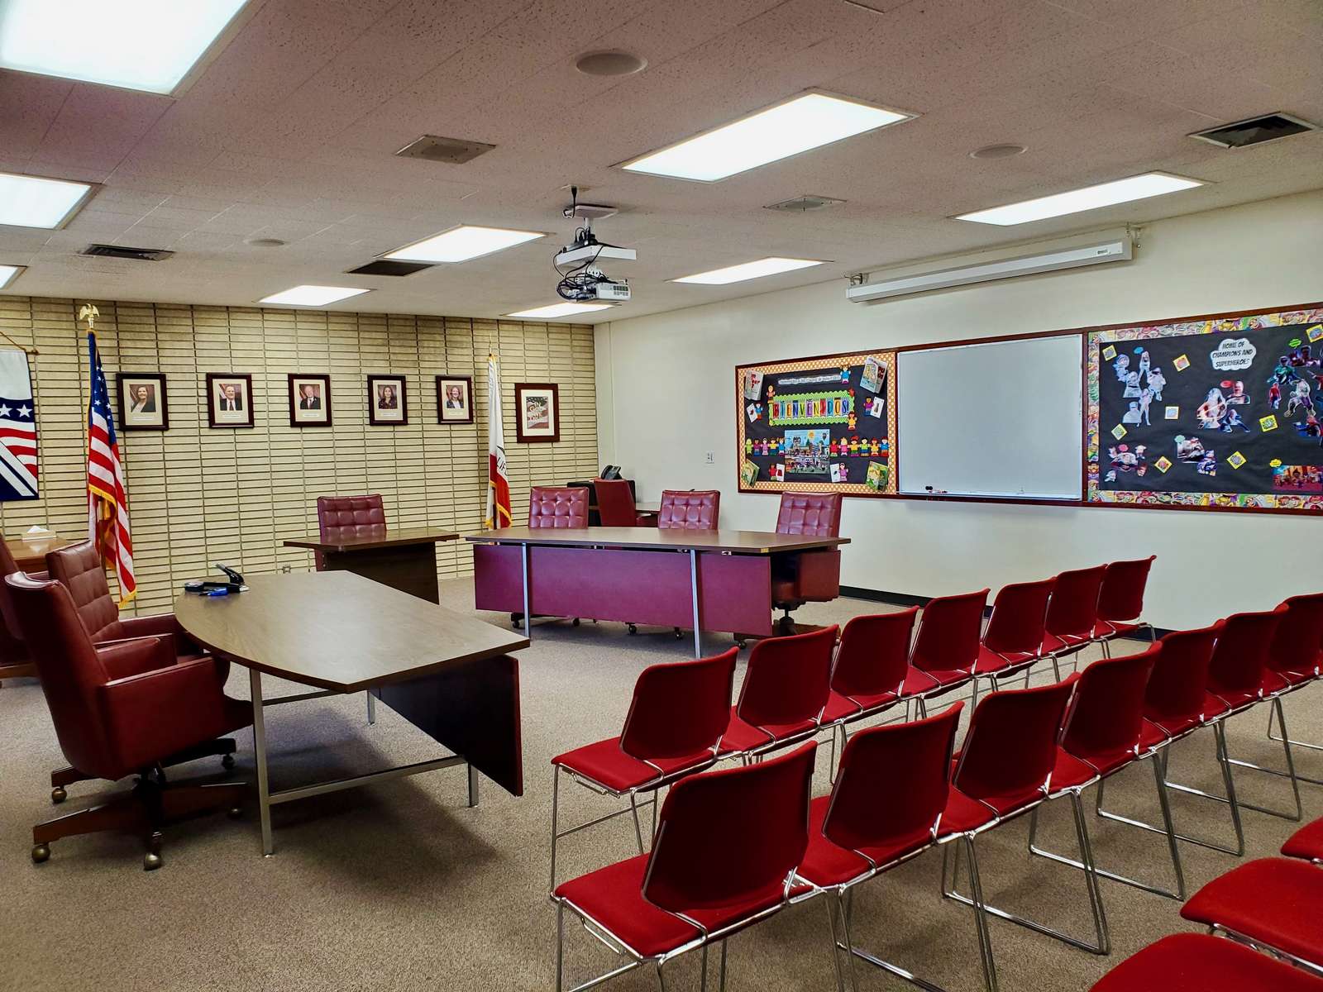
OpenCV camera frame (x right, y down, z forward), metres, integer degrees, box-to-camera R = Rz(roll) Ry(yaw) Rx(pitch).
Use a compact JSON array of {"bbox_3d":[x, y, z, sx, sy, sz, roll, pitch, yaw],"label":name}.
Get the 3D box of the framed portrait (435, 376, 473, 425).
[{"bbox_3d":[-2.147,-0.997,10.342,0.390,0.490,0.030,-5,5,-37],"label":"framed portrait"}]

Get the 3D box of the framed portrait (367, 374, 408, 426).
[{"bbox_3d":[-2.772,-0.965,10.056,0.390,0.505,0.030,-4,4,-35],"label":"framed portrait"}]

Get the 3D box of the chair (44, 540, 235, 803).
[{"bbox_3d":[-2.264,0.728,4.300,0.720,1.060,0.680,-3,4,-20],"label":"chair"}]

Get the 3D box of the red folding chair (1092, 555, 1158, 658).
[{"bbox_3d":[2.245,0.698,4.899,0.480,0.770,0.540,-5,5,-37],"label":"red folding chair"}]

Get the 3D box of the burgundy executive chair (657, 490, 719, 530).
[{"bbox_3d":[0.078,0.494,7.389,0.650,1.020,0.700,0,4,30],"label":"burgundy executive chair"}]

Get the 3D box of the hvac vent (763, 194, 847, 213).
[{"bbox_3d":[0.790,-1.611,5.494,0.305,0.040,0.310,-5,5,-37],"label":"hvac vent"}]

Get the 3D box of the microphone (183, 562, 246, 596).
[{"bbox_3d":[-2.263,0.413,5.027,0.290,0.130,0.140,-2,4,0],"label":"microphone"}]

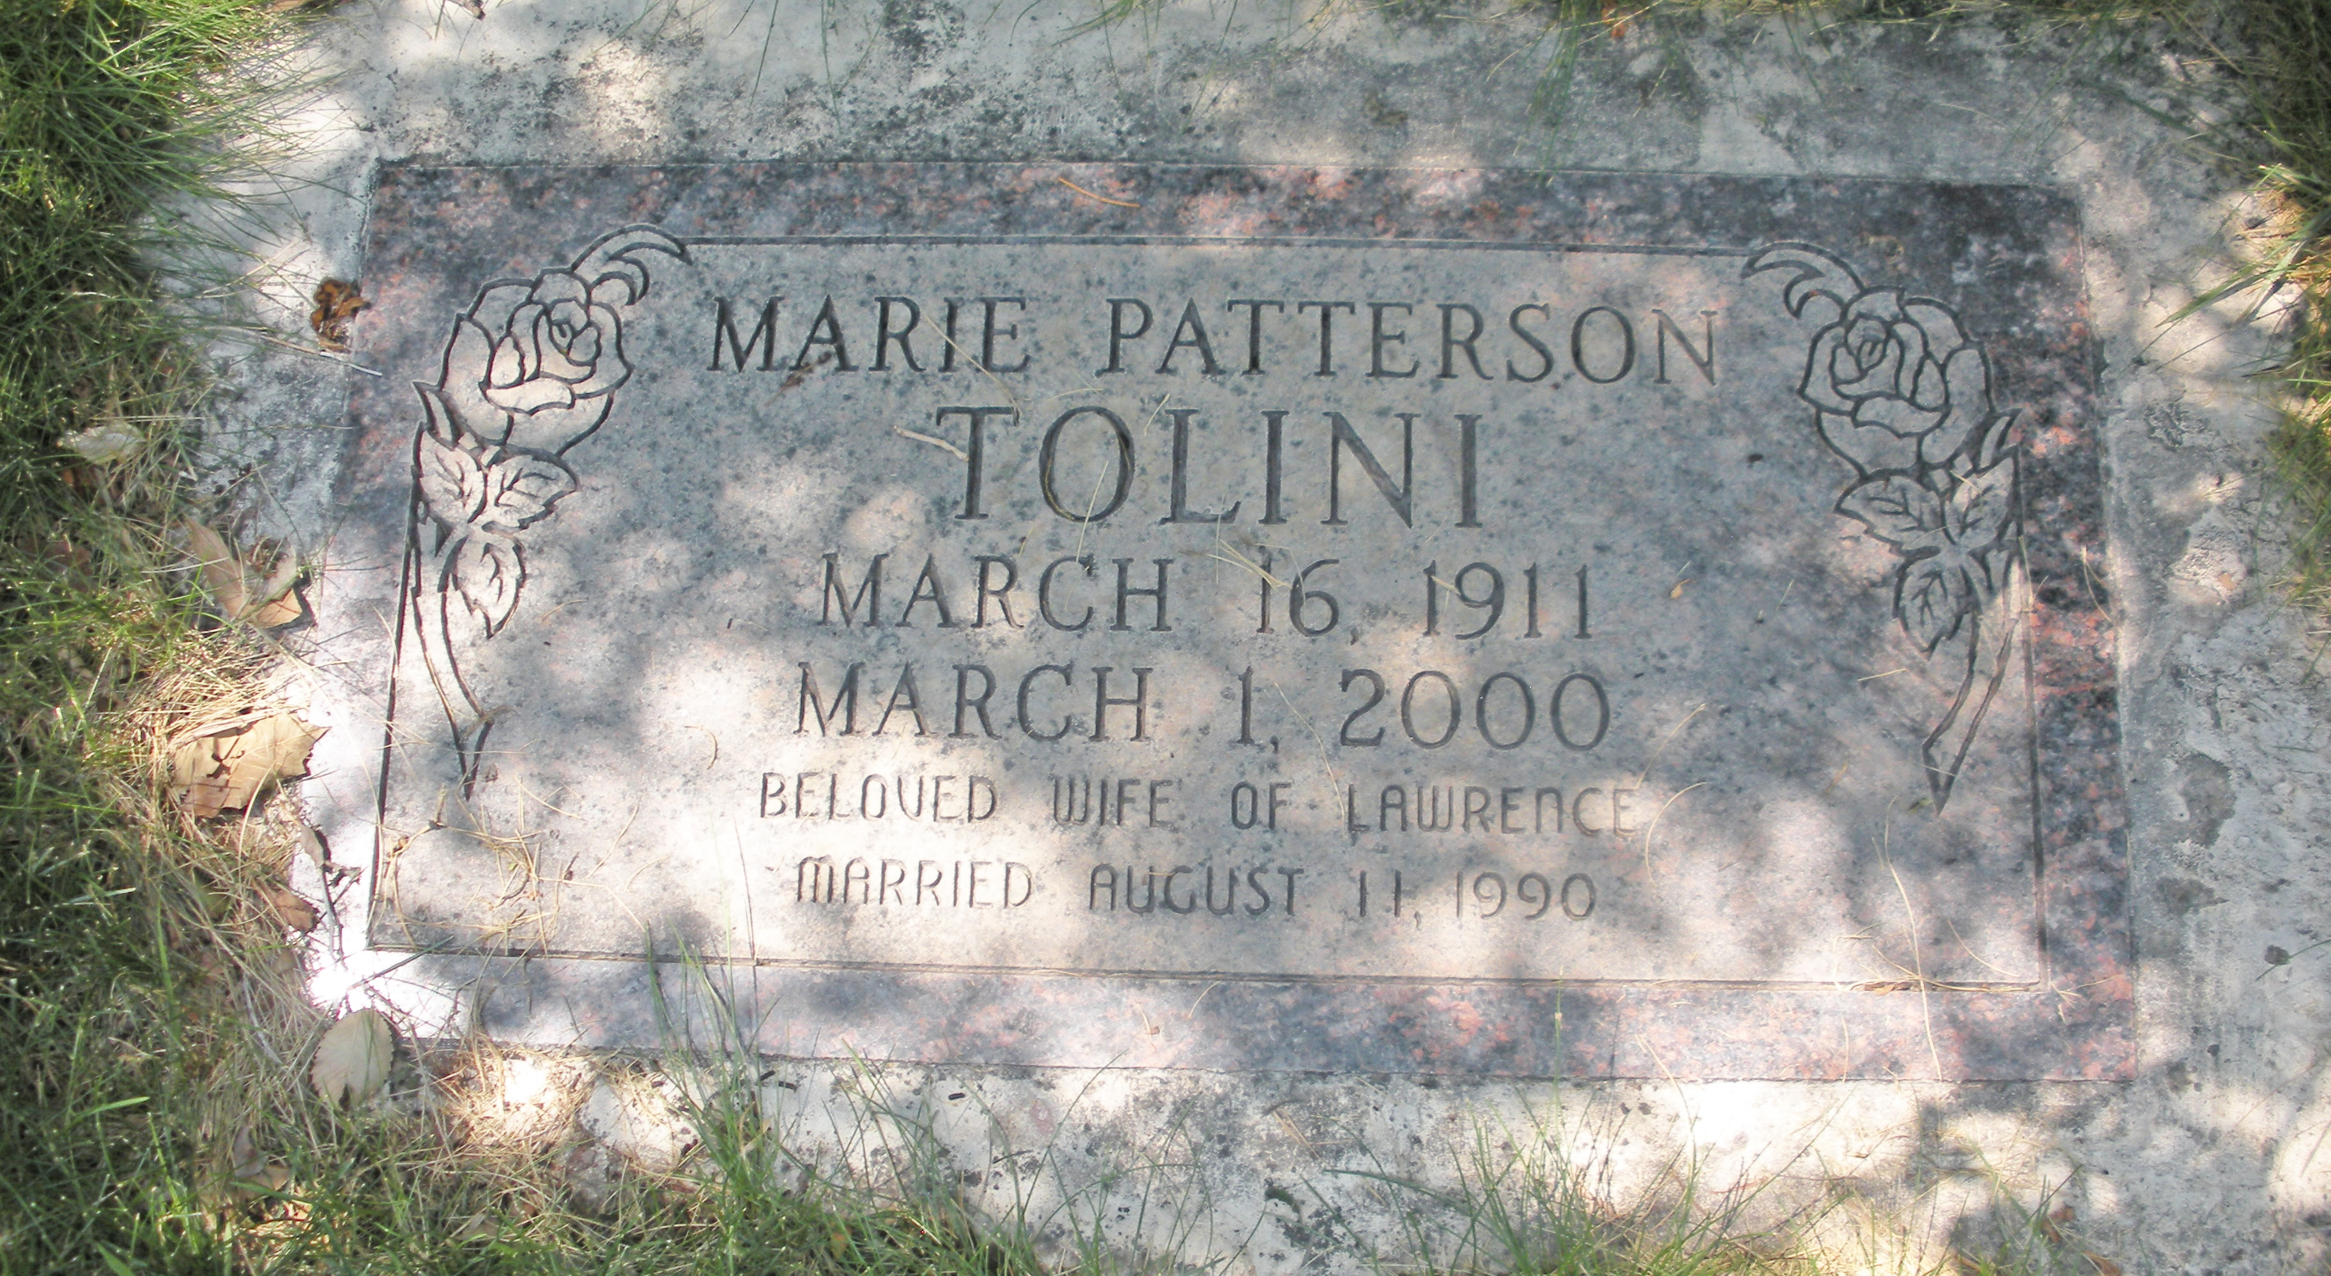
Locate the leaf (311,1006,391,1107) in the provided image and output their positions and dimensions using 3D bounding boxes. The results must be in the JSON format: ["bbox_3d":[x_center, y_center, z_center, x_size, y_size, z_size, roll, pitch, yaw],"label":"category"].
[{"bbox_3d":[-0.267,0.138,0.774,0.026,0.010,0.029,-12,77,-1],"label":"leaf"}]

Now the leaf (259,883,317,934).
[{"bbox_3d":[-0.294,0.090,0.786,0.023,0.008,0.008,29,80,7],"label":"leaf"}]

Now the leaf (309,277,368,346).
[{"bbox_3d":[-0.292,-0.114,0.830,0.019,0.012,0.022,14,78,4],"label":"leaf"}]

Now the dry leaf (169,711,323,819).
[{"bbox_3d":[-0.308,0.043,0.794,0.048,0.014,0.027,-18,78,-3],"label":"dry leaf"}]

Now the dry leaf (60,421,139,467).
[{"bbox_3d":[-0.372,-0.067,0.823,0.024,0.008,0.014,-22,78,-4],"label":"dry leaf"}]

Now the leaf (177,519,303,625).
[{"bbox_3d":[-0.315,-0.023,0.807,0.033,0.018,0.042,-12,77,-2],"label":"leaf"}]

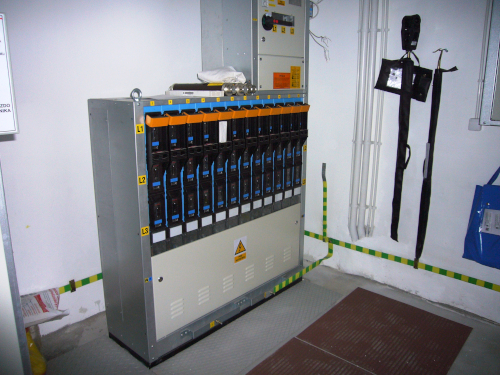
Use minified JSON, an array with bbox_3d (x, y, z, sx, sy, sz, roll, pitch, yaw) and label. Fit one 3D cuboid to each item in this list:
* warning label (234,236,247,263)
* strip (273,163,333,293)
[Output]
[{"bbox_3d":[-0.053,0.371,2.390,0.004,0.147,0.105,13,19,41],"label":"warning label"},{"bbox_3d":[0.373,0.264,2.864,0.132,0.784,0.648,13,19,41],"label":"strip"}]

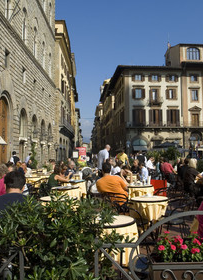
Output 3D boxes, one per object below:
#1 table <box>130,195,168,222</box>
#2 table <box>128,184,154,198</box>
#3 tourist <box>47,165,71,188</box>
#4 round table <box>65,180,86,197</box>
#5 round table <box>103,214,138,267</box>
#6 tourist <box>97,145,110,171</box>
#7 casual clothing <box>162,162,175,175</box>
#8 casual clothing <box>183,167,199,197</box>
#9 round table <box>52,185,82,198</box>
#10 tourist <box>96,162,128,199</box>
[{"bbox_3d":[0.807,1.356,4.861,0.650,0.740,0.650,0,-3,0],"label":"table"},{"bbox_3d":[0.949,1.473,6.928,0.650,0.740,0.650,0,-3,0],"label":"table"},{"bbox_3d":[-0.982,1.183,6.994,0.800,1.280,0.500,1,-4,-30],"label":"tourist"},{"bbox_3d":[-0.695,1.541,8.126,0.650,0.740,0.650,0,-3,0],"label":"round table"},{"bbox_3d":[0.061,1.211,2.966,0.620,0.740,0.620,-1,-3,0],"label":"round table"},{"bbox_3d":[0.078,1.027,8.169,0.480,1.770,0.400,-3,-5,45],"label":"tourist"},{"bbox_3d":[2.605,1.118,11.355,0.500,0.520,0.360,0,-3,9],"label":"casual clothing"},{"bbox_3d":[1.989,0.918,6.457,0.420,0.700,0.480,2,-4,-41],"label":"casual clothing"},{"bbox_3d":[-0.757,1.408,6.230,0.620,0.740,0.620,-1,-3,0],"label":"round table"},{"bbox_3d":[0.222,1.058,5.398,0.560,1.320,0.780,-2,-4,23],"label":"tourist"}]

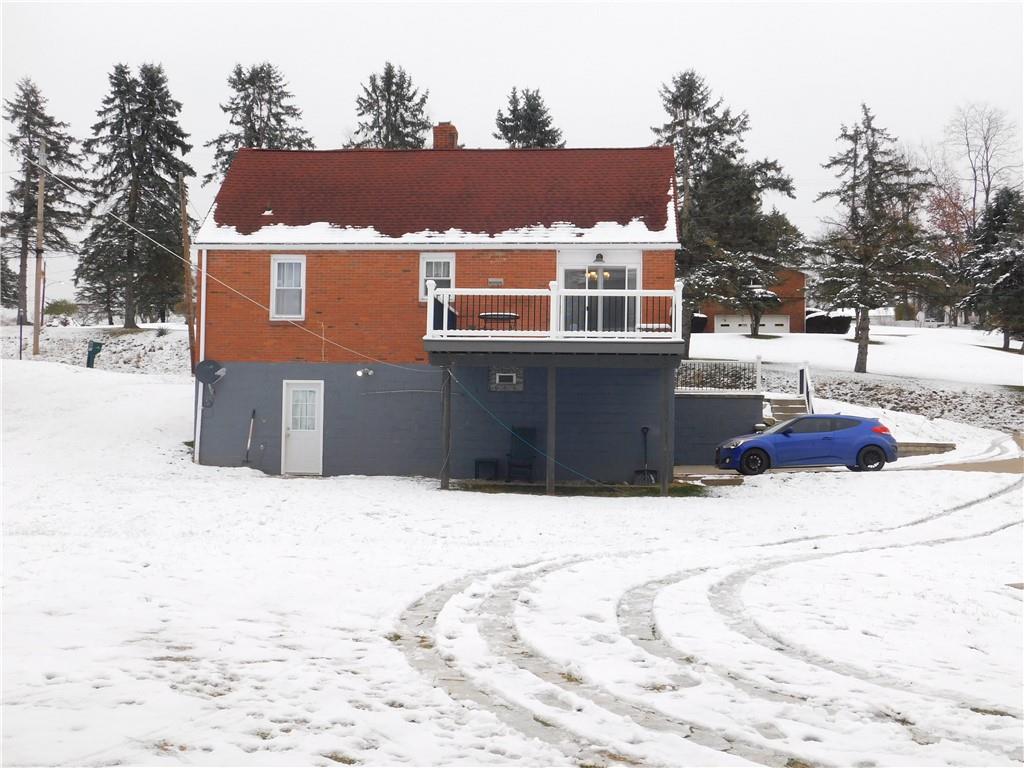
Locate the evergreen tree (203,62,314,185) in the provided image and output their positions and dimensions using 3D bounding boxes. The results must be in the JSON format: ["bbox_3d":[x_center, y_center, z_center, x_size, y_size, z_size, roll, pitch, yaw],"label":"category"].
[{"bbox_3d":[-10.717,-7.879,56.307,5.200,11.610,5.200,1,-3,4],"label":"evergreen tree"}]

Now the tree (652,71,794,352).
[{"bbox_3d":[7.488,-6.335,49.214,5.200,10.680,5.200,1,-3,4],"label":"tree"}]

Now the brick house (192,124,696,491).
[{"bbox_3d":[-1.518,-2.089,31.060,10.700,8.930,9.050,1,-3,4],"label":"brick house"}]

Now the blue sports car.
[{"bbox_3d":[6.876,1.395,31.367,4.220,1.400,1.790,1,-3,2],"label":"blue sports car"}]

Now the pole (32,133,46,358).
[{"bbox_3d":[-19.589,-5.727,55.239,0.300,9.030,0.300,1,-3,4],"label":"pole"}]

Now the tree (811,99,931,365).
[{"bbox_3d":[12.463,-5.137,46.731,4.300,9.490,4.300,1,-3,4],"label":"tree"}]

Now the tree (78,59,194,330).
[{"bbox_3d":[-16.691,-8.360,58.814,5.200,11.860,5.200,1,-3,4],"label":"tree"}]

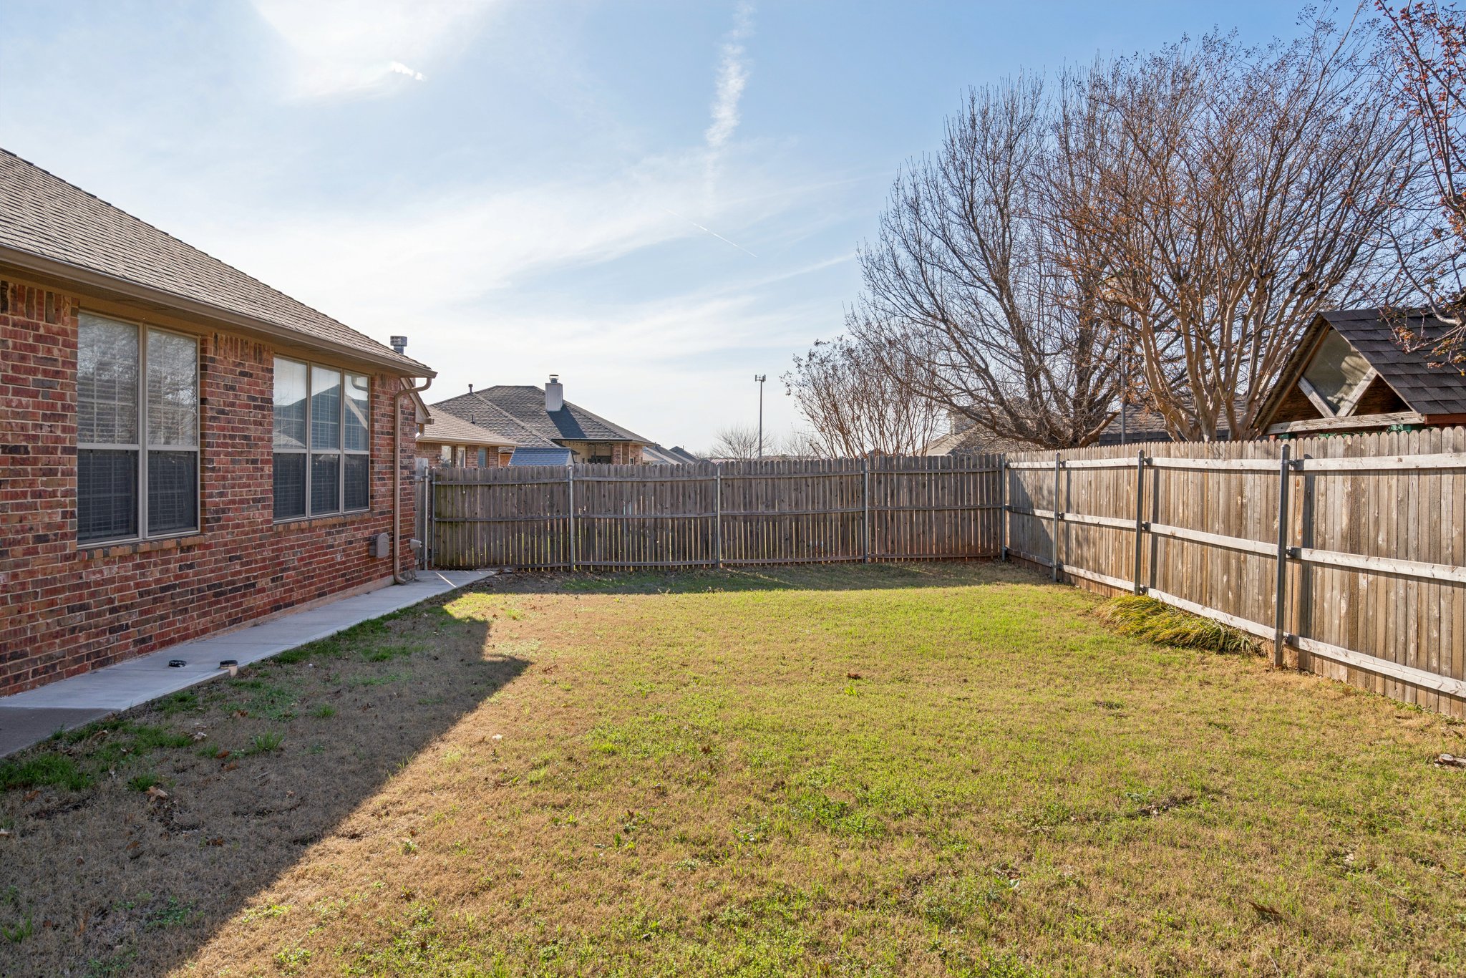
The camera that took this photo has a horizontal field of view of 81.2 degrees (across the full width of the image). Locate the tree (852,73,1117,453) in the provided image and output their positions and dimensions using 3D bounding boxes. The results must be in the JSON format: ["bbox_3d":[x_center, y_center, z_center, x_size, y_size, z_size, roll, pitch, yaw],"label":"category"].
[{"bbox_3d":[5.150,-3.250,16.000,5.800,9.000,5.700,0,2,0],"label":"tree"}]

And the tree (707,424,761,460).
[{"bbox_3d":[0.100,-2.000,55.000,3.600,4.500,3.500,0,2,0],"label":"tree"}]

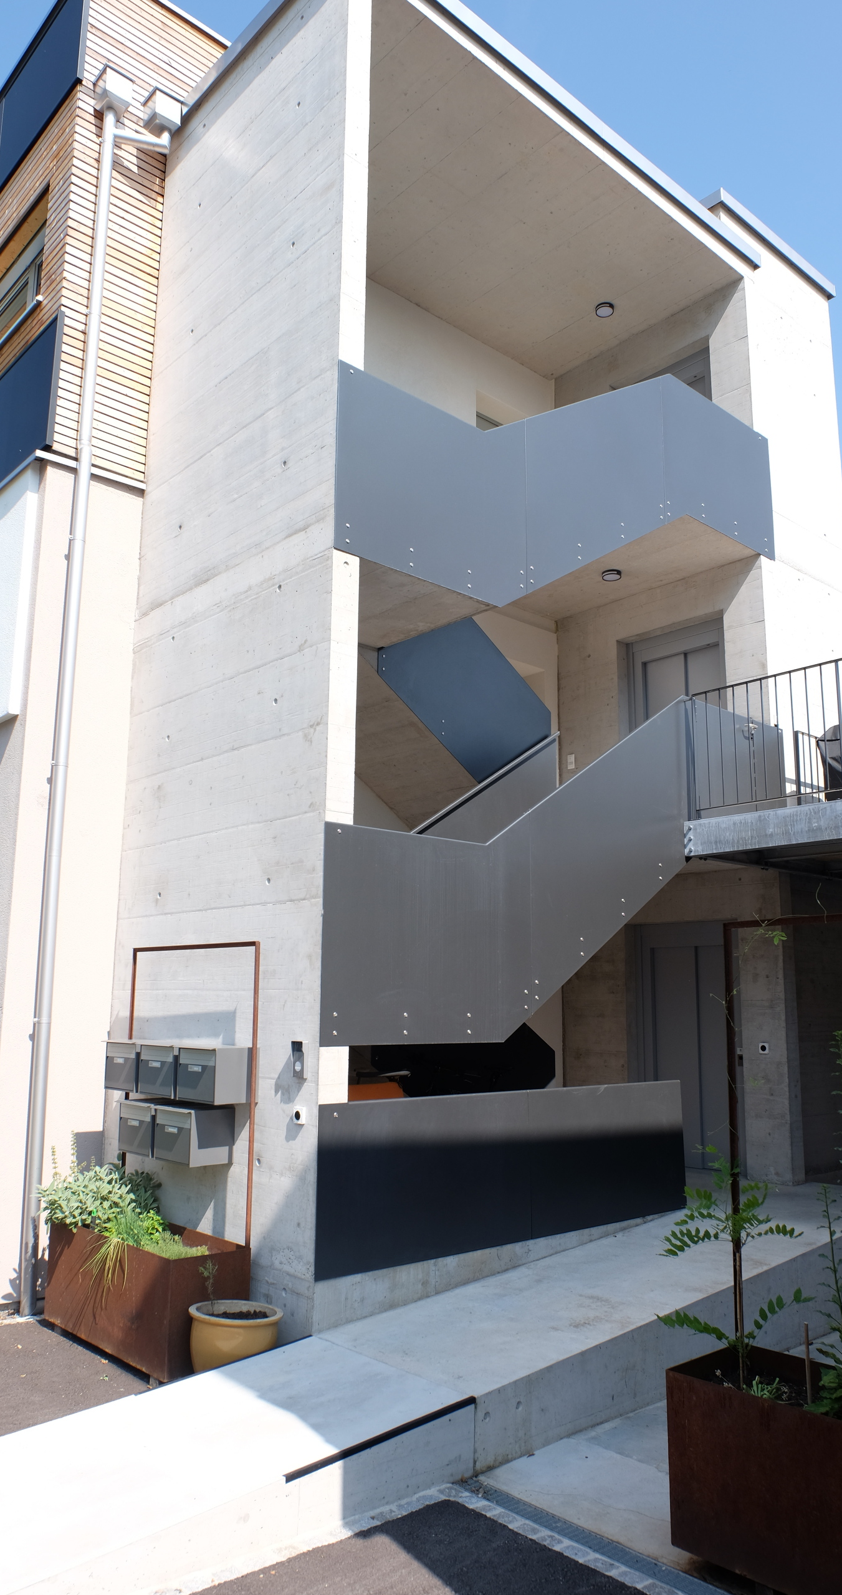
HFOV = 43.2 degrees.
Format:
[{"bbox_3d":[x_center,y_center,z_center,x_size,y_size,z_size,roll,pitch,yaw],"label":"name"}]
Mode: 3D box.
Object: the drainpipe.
[{"bbox_3d":[-2.290,-1.158,7.703,0.630,9.120,0.230,9,-13,-41],"label":"drainpipe"}]

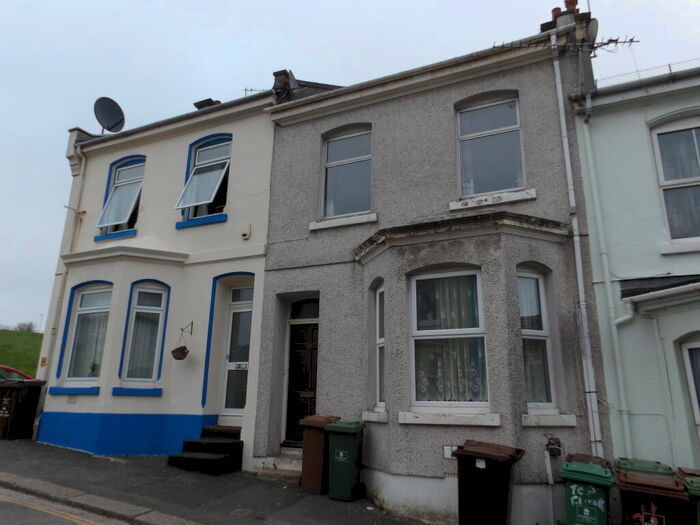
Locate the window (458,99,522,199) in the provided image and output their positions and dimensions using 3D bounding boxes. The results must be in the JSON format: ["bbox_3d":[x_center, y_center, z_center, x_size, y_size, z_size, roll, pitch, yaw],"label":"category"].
[{"bbox_3d":[2.266,-1.821,7.828,0.986,1.526,0.100,-6,-15,25],"label":"window"}]

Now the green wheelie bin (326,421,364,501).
[{"bbox_3d":[-0.056,2.899,7.187,0.530,1.040,0.470,-6,-15,25],"label":"green wheelie bin"}]

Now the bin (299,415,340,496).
[{"bbox_3d":[-0.450,2.941,7.512,0.530,1.040,0.470,-6,-15,25],"label":"bin"}]

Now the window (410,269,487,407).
[{"bbox_3d":[1.366,1.049,6.793,1.040,1.843,0.100,-6,-15,25],"label":"window"}]

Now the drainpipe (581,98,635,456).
[{"bbox_3d":[3.426,0.390,6.391,0.110,5.672,0.160,-6,-15,25],"label":"drainpipe"}]

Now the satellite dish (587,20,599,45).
[{"bbox_3d":[5.213,-4.945,10.411,0.200,0.590,0.560,-2,-13,10],"label":"satellite dish"}]

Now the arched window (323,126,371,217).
[{"bbox_3d":[-0.025,-1.592,8.884,0.993,1.540,0.100,-6,-15,25],"label":"arched window"}]

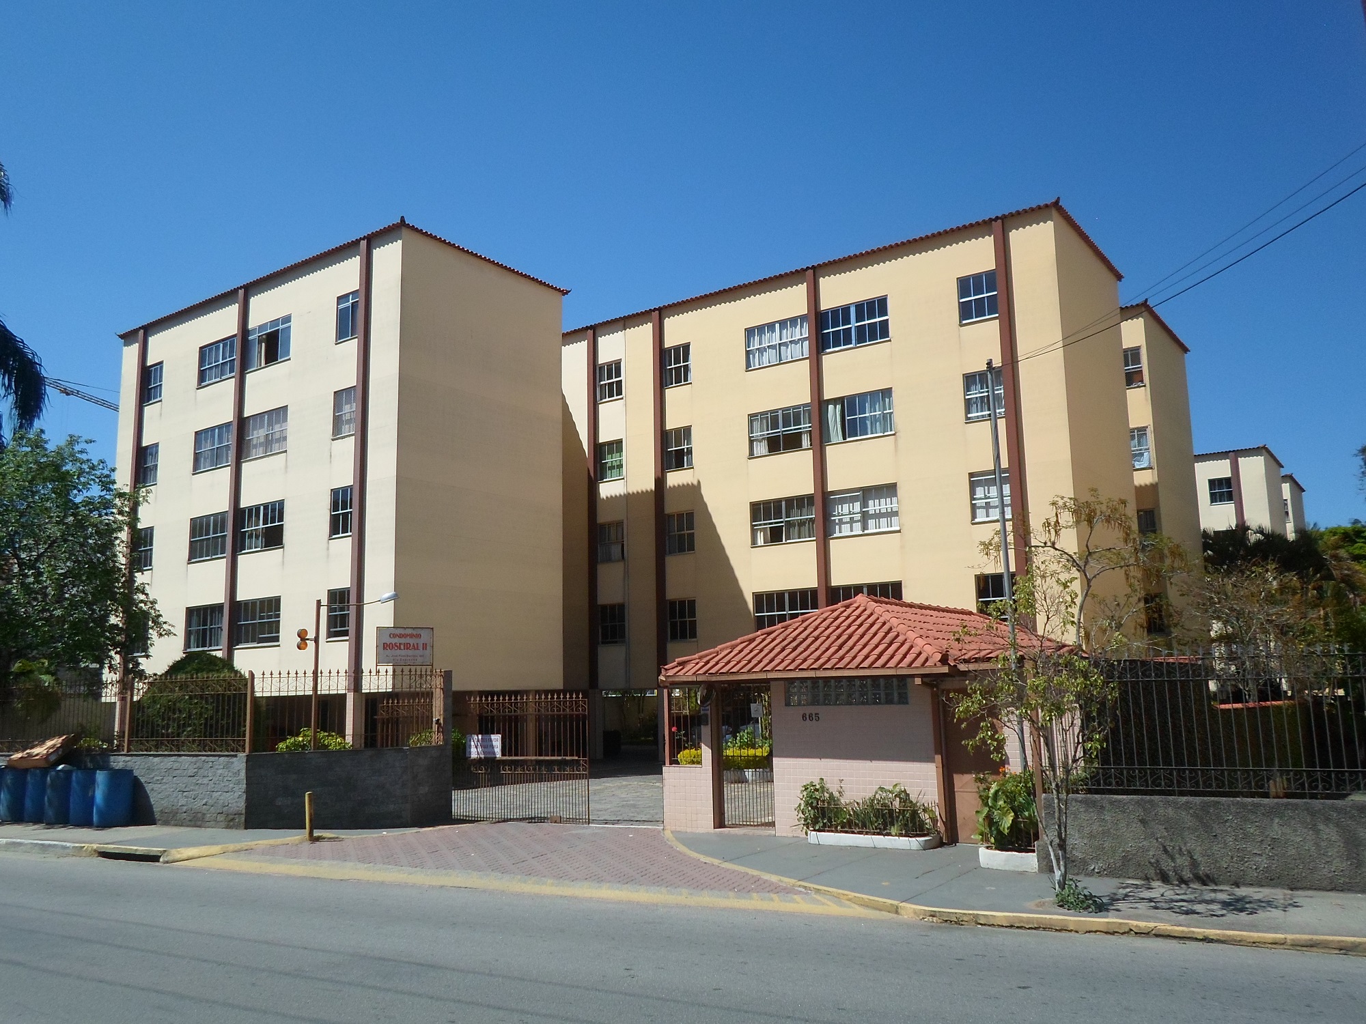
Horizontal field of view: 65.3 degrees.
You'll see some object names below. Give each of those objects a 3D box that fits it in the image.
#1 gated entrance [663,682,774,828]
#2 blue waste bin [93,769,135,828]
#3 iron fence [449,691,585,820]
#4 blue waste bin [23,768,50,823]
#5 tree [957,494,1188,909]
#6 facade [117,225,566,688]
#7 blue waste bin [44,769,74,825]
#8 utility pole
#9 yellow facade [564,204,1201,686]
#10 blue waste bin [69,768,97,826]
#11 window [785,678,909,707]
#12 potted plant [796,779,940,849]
[{"bbox_3d":[0.562,3.822,16.749,2.008,2.200,0.150,-7,-11,33],"label":"gated entrance"},{"bbox_3d":[-9.851,4.975,18.470,0.620,0.940,0.620,-6,-11,28],"label":"blue waste bin"},{"bbox_3d":[-2.803,4.159,18.000,2.782,2.117,0.080,-5,-10,24],"label":"iron fence"},{"bbox_3d":[-11.570,5.159,19.373,0.620,0.940,0.620,-6,-11,28],"label":"blue waste bin"},{"bbox_3d":[3.950,1.898,11.303,2.250,4.130,2.000,-1,-9,0],"label":"tree"},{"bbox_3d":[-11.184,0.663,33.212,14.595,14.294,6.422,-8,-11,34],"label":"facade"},{"bbox_3d":[-10.997,5.098,19.072,0.620,0.940,0.620,-6,-11,28],"label":"blue waste bin"},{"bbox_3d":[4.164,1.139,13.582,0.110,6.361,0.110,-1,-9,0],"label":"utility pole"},{"bbox_3d":[8.227,0.865,36.830,14.984,14.294,15.957,-8,-11,34],"label":"yellow facade"},{"bbox_3d":[-10.424,5.037,18.771,0.620,0.940,0.620,-6,-11,28],"label":"blue waste bin"},{"bbox_3d":[2.402,2.642,15.662,1.958,0.420,0.100,-7,-11,33],"label":"window"},{"bbox_3d":[2.565,4.165,14.832,1.950,0.850,0.570,-7,-11,32],"label":"potted plant"}]

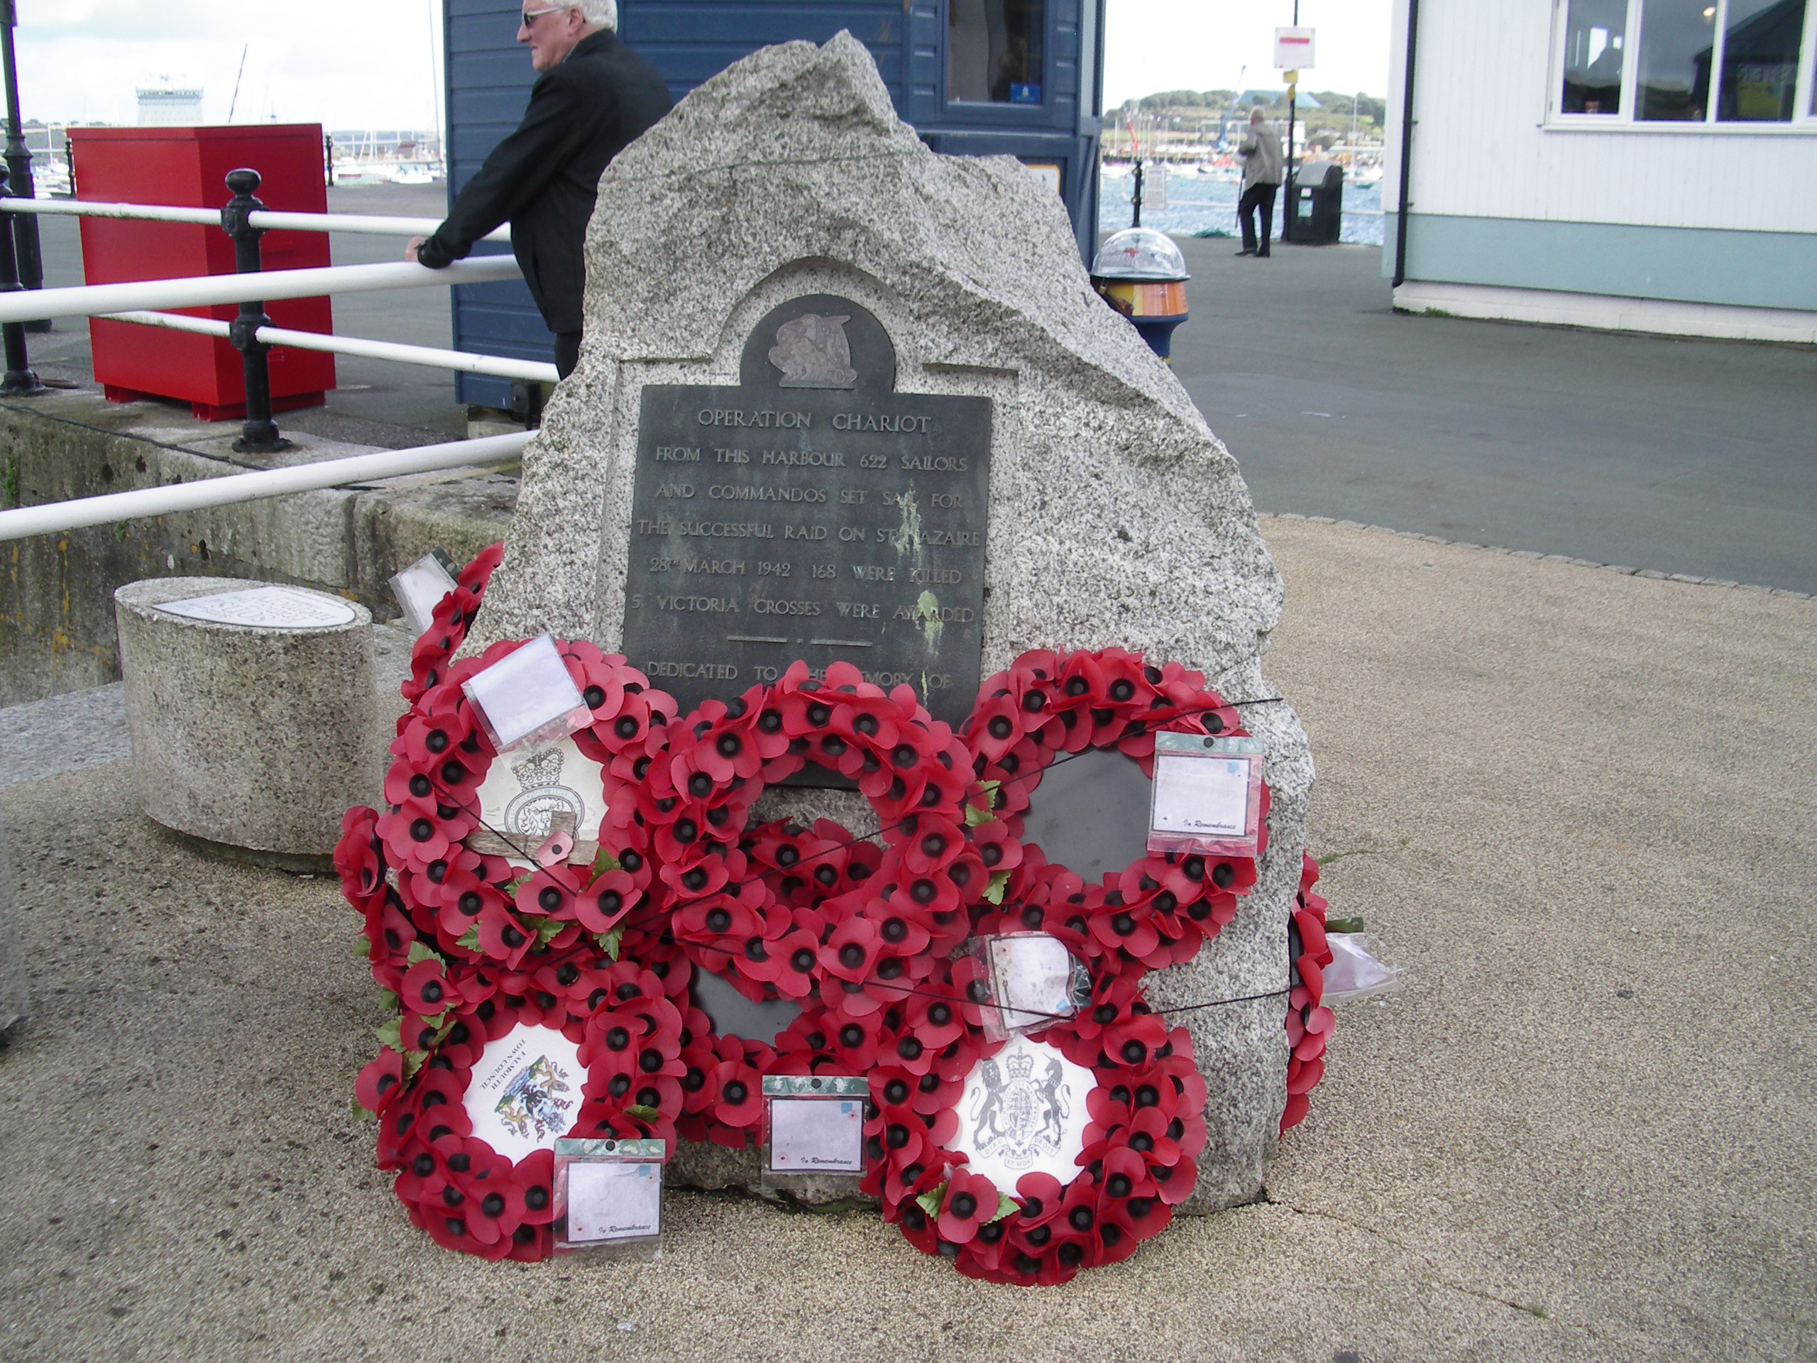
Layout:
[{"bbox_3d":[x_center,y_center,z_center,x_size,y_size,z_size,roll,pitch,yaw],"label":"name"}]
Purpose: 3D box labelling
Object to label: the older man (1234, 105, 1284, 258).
[{"bbox_3d":[4.080,-5.776,21.237,0.450,1.690,0.500,10,19,29],"label":"older man"}]

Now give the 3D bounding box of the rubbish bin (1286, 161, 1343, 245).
[{"bbox_3d":[5.280,-6.216,23.820,0.540,1.060,0.600,11,20,32],"label":"rubbish bin"}]

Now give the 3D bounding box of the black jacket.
[{"bbox_3d":[-0.860,-1.137,4.253,0.580,0.700,0.480,9,19,27],"label":"black jacket"}]

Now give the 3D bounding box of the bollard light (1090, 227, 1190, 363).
[{"bbox_3d":[0.960,-1.372,7.733,0.430,1.060,0.430,0,17,0],"label":"bollard light"}]

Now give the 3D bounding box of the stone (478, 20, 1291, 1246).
[{"bbox_3d":[-0.040,-0.105,2.632,1.270,1.580,0.600,1,17,3],"label":"stone"}]

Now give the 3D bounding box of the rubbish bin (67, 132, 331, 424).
[{"bbox_3d":[-3.700,-2.122,9.596,1.170,1.420,0.710,12,21,35],"label":"rubbish bin"}]

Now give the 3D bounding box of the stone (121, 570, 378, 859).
[{"bbox_3d":[-1.400,0.070,3.938,0.670,0.490,0.370,9,19,27],"label":"stone"}]

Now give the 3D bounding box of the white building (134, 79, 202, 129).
[{"bbox_3d":[-261.667,-202.654,650.000,23.000,20.000,18.000,-6,18,-20],"label":"white building"}]

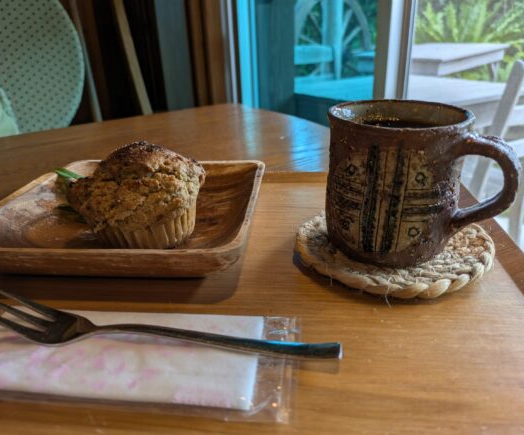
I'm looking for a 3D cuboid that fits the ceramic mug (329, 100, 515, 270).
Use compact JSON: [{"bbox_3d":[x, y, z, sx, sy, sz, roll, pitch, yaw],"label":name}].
[{"bbox_3d":[0.087,-0.021,0.238,0.102,0.078,0.076,8,27,23],"label":"ceramic mug"}]

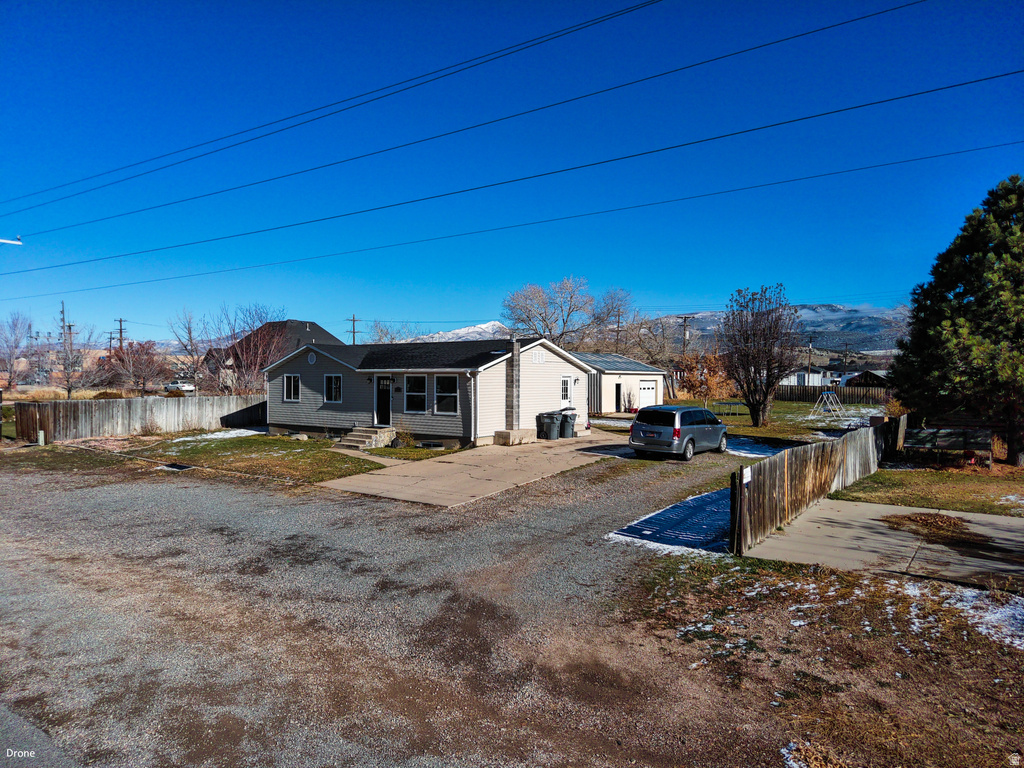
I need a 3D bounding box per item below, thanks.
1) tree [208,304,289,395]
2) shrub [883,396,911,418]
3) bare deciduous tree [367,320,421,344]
[{"bbox_3d":[-17.030,-1.628,43.993,5.173,7.284,5.173,0,0,0],"label":"tree"},{"bbox_3d":[20.388,1.503,36.008,1.587,1.684,1.587,0,0,0],"label":"shrub"},{"bbox_3d":[-13.219,-2.791,75.987,6.479,8.827,6.479,0,0,0],"label":"bare deciduous tree"}]

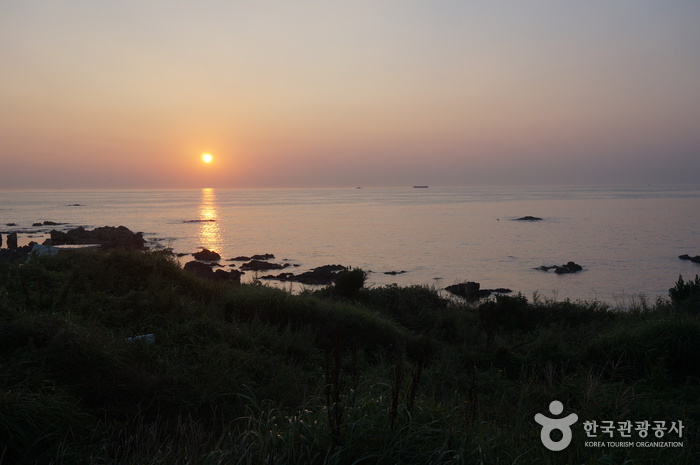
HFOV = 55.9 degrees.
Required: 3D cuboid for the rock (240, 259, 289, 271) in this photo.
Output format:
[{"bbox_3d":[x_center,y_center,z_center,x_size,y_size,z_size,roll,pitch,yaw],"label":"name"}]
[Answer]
[{"bbox_3d":[-6.443,2.374,49.127,3.396,0.659,2.038,-1,4,-8],"label":"rock"}]

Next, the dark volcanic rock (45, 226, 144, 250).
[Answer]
[{"bbox_3d":[-25.797,0.495,67.081,9.834,2.209,5.409,-2,4,-21],"label":"dark volcanic rock"}]

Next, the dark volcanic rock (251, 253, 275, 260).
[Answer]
[{"bbox_3d":[-7.270,2.023,55.300,1.961,0.530,1.079,-1,4,-8],"label":"dark volcanic rock"}]

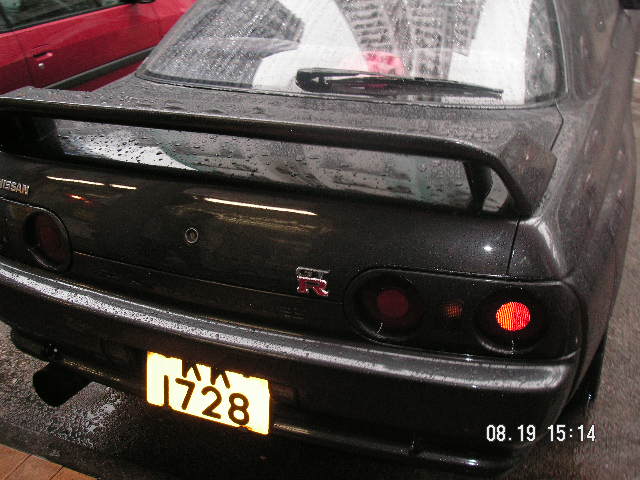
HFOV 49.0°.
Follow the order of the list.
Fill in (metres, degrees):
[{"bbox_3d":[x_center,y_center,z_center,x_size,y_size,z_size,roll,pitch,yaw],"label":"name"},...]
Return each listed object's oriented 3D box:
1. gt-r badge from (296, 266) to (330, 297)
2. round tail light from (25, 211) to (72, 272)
[{"bbox_3d":[-0.017,0.090,1.438,0.071,0.060,0.008,7,25,16],"label":"gt-r badge"},{"bbox_3d":[-0.663,0.000,1.731,0.146,0.154,0.050,11,26,23],"label":"round tail light"}]

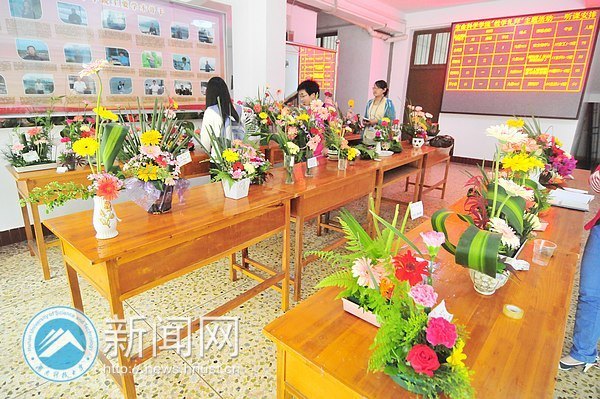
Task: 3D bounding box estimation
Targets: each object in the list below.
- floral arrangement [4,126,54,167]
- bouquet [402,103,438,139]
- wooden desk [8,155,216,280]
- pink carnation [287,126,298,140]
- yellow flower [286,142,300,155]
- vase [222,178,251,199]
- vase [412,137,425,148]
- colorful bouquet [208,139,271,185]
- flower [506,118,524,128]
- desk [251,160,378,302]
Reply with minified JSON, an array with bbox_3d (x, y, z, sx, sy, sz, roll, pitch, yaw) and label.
[{"bbox_3d":[-2.045,-0.394,2.270,0.220,0.280,0.290,15,22,37],"label":"floral arrangement"},{"bbox_3d":[1.427,-0.936,3.550,0.380,0.380,0.330,8,19,22],"label":"bouquet"},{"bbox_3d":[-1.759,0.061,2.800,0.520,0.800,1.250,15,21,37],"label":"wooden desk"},{"bbox_3d":[-0.055,-0.488,2.200,0.080,0.085,0.075,1,17,-1],"label":"pink carnation"},{"bbox_3d":[-0.043,-0.334,1.960,0.085,0.075,0.080,1,17,-1],"label":"yellow flower"},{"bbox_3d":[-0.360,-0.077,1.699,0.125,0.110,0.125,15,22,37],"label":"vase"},{"bbox_3d":[1.431,-0.689,3.620,0.130,0.125,0.130,8,19,21],"label":"vase"},{"bbox_3d":[-0.345,-0.217,1.710,0.340,0.245,0.270,-2,18,-11],"label":"colorful bouquet"},{"bbox_3d":[1.222,-0.431,1.700,0.095,0.060,0.090,14,21,35],"label":"flower"},{"bbox_3d":[0.107,0.165,2.428,0.580,0.770,1.090,15,22,37],"label":"desk"}]

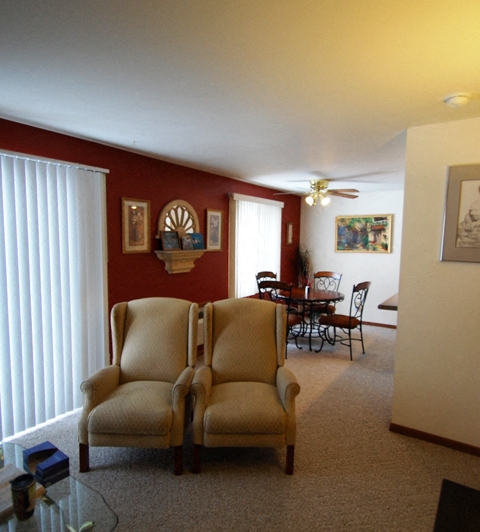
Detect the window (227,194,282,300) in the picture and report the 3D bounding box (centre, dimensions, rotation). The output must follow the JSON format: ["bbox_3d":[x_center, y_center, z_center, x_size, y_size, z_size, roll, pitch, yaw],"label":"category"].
[{"bbox_3d":[0.310,-0.332,5.424,0.100,1.520,1.520,4,6,35],"label":"window"}]

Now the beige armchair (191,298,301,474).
[{"bbox_3d":[0.042,0.836,2.547,0.715,1.070,0.840,1,5,1],"label":"beige armchair"}]

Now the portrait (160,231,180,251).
[{"bbox_3d":[-0.759,-0.277,3.701,0.025,0.210,0.250,-13,-3,36],"label":"portrait"}]

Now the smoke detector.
[{"bbox_3d":[1.281,-0.970,1.960,0.135,0.040,0.135,4,6,36],"label":"smoke detector"}]

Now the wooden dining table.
[{"bbox_3d":[1.022,0.785,4.912,1.000,0.760,1.000,4,6,36],"label":"wooden dining table"}]

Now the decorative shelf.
[{"bbox_3d":[-0.695,-0.045,3.918,0.190,0.265,0.640,4,6,35],"label":"decorative shelf"}]

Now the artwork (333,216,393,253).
[{"bbox_3d":[2.251,-0.573,6.103,0.985,0.690,0.040,4,6,35],"label":"artwork"}]

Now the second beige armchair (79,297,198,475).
[{"bbox_3d":[-0.678,0.829,2.541,0.715,1.070,0.840,1,5,3],"label":"second beige armchair"}]

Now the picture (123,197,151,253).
[{"bbox_3d":[-1.074,-0.410,3.474,0.030,0.555,0.345,4,6,35],"label":"picture"}]

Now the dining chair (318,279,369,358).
[{"bbox_3d":[1.428,0.704,4.597,0.550,1.020,0.450,5,7,41],"label":"dining chair"}]

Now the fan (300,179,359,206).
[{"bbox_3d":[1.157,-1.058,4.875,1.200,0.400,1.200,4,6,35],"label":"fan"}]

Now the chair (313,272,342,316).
[{"bbox_3d":[1.331,0.631,5.436,0.450,1.020,0.550,4,6,35],"label":"chair"}]

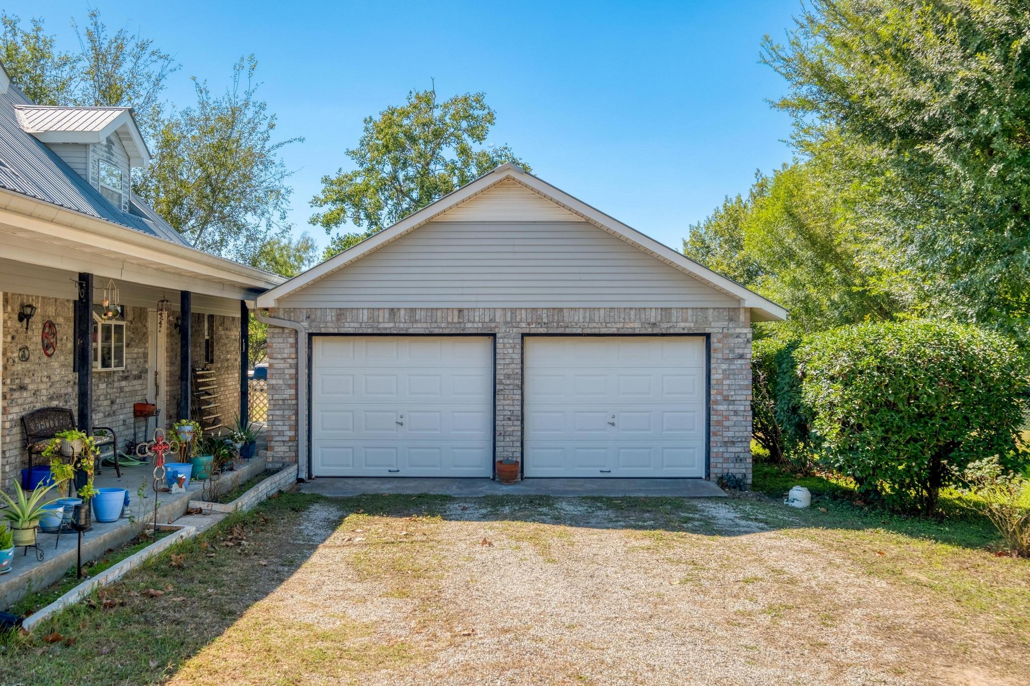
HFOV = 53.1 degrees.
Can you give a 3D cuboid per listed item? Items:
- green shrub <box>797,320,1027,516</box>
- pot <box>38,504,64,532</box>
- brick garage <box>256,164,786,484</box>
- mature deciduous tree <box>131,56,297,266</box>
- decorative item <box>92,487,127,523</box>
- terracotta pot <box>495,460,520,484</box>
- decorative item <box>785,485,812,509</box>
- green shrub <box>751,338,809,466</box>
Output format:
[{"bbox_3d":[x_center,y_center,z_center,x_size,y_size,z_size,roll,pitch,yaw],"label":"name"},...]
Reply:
[{"bbox_3d":[5.050,0.957,13.100,2.850,2.420,2.600,0,0,-1],"label":"green shrub"},{"bbox_3d":[-3.940,1.488,8.750,0.225,0.200,0.225,0,0,-1],"label":"pot"},{"bbox_3d":[0.060,-0.245,18.600,7.600,4.660,7.800,0,0,-1],"label":"brick garage"},{"bbox_3d":[-7.500,-2.570,26.500,4.800,9.400,4.700,0,0,-1],"label":"mature deciduous tree"},{"bbox_3d":[-3.867,1.554,9.820,0.330,0.295,0.330,0,0,-1],"label":"decorative item"},{"bbox_3d":[-0.110,1.872,14.900,0.330,0.320,0.330,0,0,-1],"label":"terracotta pot"},{"bbox_3d":[3.710,2.020,13.500,0.350,0.290,0.300,0,0,-1],"label":"decorative item"},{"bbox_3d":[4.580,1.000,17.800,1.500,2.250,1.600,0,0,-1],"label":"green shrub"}]

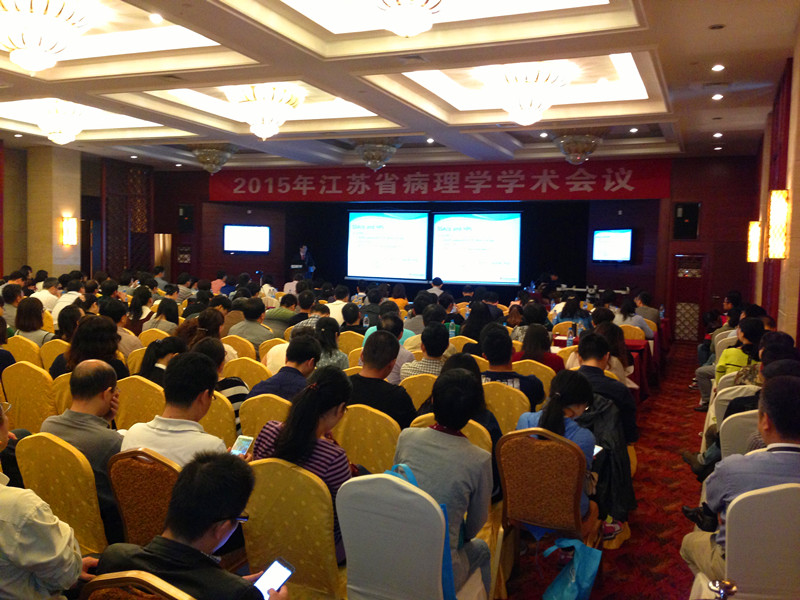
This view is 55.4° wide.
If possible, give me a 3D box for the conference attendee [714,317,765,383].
[{"bbox_3d":[2.768,0.807,6.360,0.500,1.359,0.750,2,3,5],"label":"conference attendee"}]

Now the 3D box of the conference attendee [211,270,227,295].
[{"bbox_3d":[-3.780,0.117,16.447,0.480,1.360,0.780,3,3,23],"label":"conference attendee"}]

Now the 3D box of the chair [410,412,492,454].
[{"bbox_3d":[0.339,1.063,4.304,0.460,0.935,0.560,3,3,22],"label":"chair"}]

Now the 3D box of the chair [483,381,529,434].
[{"bbox_3d":[0.735,1.009,5.431,0.470,0.950,0.600,3,3,20],"label":"chair"}]

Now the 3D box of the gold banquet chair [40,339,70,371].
[{"bbox_3d":[-3.095,0.832,7.374,0.460,0.940,0.570,3,3,23],"label":"gold banquet chair"}]

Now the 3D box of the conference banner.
[{"bbox_3d":[0.288,-3.040,19.680,12.630,0.940,0.050,3,3,22],"label":"conference banner"}]

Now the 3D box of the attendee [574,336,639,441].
[{"bbox_3d":[1.423,0.860,5.362,0.520,1.280,0.760,3,3,22],"label":"attendee"}]

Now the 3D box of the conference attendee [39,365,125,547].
[{"bbox_3d":[-1.324,0.895,3.629,0.520,1.264,0.780,3,3,22],"label":"conference attendee"}]

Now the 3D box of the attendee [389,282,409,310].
[{"bbox_3d":[0.082,0.426,12.795,0.480,1.320,0.780,3,3,23],"label":"attendee"}]

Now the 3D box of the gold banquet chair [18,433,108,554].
[{"bbox_3d":[-1.483,1.066,3.734,0.460,0.940,0.570,3,3,23],"label":"gold banquet chair"}]

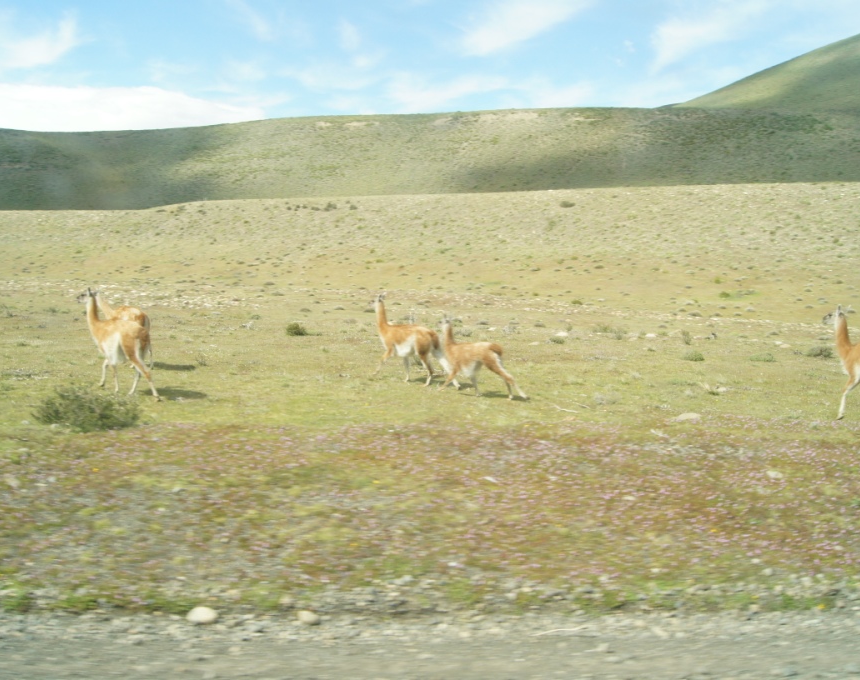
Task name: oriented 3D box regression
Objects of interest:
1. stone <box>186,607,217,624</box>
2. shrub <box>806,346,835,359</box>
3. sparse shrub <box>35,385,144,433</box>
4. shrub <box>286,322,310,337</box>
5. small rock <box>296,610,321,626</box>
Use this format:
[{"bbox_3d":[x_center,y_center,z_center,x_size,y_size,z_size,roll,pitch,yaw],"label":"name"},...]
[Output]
[{"bbox_3d":[-1.370,1.652,4.600,0.197,0.100,0.155,0,4,0],"label":"stone"},{"bbox_3d":[9.062,0.290,17.800,0.640,0.280,0.520,0,4,0],"label":"shrub"},{"bbox_3d":[-4.658,0.915,10.400,1.450,0.560,1.150,0,4,0],"label":"sparse shrub"},{"bbox_3d":[-3.858,-0.308,22.500,0.670,0.390,0.600,0,4,0],"label":"shrub"},{"bbox_3d":[-0.729,1.670,4.600,0.137,0.085,0.115,0,4,0],"label":"small rock"}]

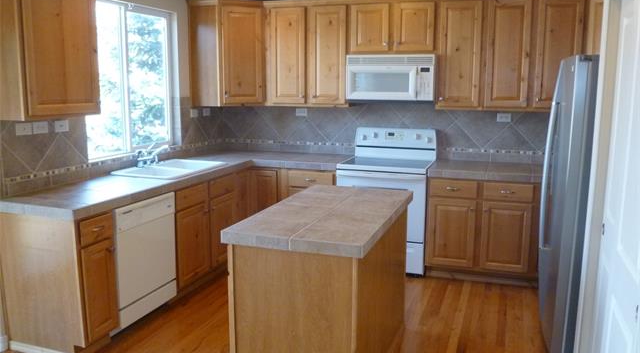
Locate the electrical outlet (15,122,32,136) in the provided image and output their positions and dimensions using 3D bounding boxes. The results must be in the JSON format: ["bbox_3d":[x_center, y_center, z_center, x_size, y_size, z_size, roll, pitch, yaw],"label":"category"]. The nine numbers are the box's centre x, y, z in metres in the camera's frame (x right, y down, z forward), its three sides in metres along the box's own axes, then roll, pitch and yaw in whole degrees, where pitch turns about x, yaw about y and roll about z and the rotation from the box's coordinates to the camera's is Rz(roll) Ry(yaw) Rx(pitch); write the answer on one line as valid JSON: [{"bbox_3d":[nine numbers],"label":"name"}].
[{"bbox_3d":[-1.813,-0.290,3.182,0.012,0.072,0.115,4,10,19],"label":"electrical outlet"}]

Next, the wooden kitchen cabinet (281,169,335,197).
[{"bbox_3d":[0.006,0.310,4.889,0.536,0.850,0.639,3,10,19],"label":"wooden kitchen cabinet"}]

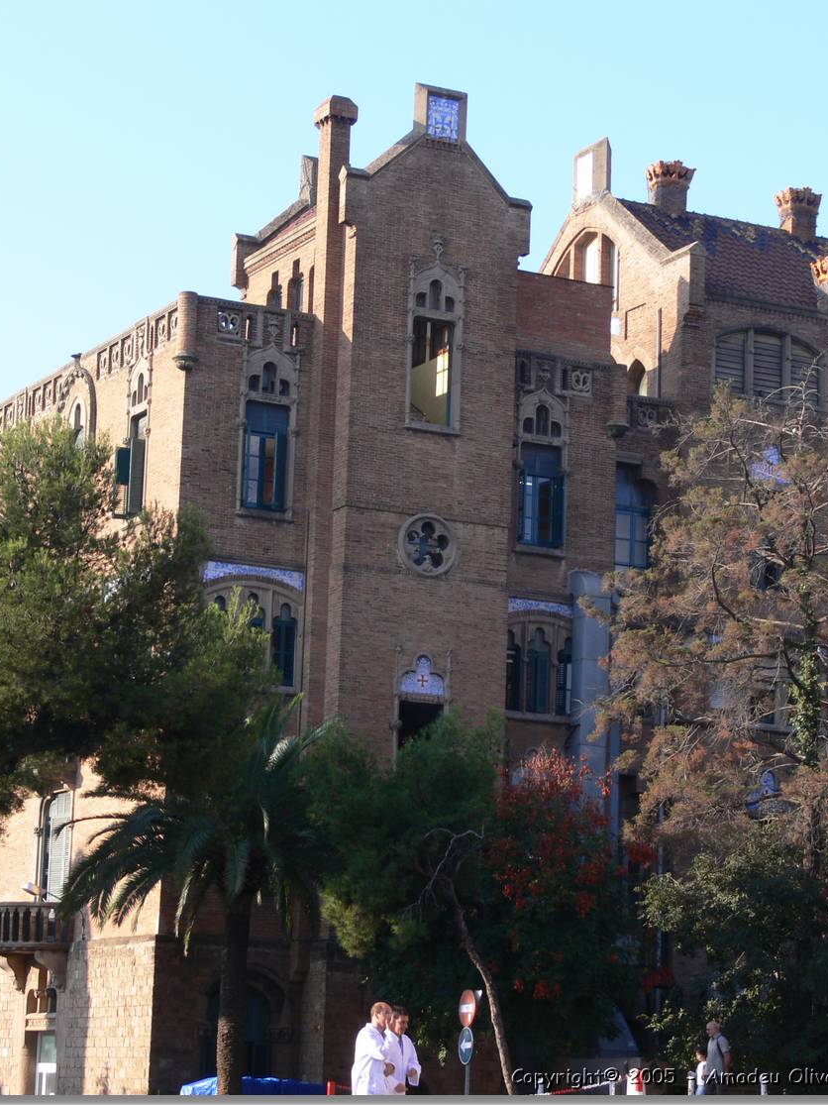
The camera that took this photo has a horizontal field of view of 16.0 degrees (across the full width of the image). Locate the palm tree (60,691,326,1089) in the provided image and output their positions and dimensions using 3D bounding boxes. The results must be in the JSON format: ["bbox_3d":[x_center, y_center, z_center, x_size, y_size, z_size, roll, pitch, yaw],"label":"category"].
[{"bbox_3d":[-3.739,6.280,53.015,5.100,7.318,5.000,2,-10,0],"label":"palm tree"}]

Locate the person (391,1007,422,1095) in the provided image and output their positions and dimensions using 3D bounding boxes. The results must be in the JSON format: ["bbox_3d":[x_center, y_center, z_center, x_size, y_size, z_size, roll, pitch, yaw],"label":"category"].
[{"bbox_3d":[-0.132,4.894,26.117,0.500,1.730,0.360,11,-13,-40],"label":"person"}]

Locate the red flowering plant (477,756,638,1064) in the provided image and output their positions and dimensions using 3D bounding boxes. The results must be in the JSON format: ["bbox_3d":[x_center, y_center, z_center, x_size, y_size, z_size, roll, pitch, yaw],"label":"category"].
[{"bbox_3d":[2.698,7.059,55.939,3.100,6.670,3.000,2,-10,0],"label":"red flowering plant"}]

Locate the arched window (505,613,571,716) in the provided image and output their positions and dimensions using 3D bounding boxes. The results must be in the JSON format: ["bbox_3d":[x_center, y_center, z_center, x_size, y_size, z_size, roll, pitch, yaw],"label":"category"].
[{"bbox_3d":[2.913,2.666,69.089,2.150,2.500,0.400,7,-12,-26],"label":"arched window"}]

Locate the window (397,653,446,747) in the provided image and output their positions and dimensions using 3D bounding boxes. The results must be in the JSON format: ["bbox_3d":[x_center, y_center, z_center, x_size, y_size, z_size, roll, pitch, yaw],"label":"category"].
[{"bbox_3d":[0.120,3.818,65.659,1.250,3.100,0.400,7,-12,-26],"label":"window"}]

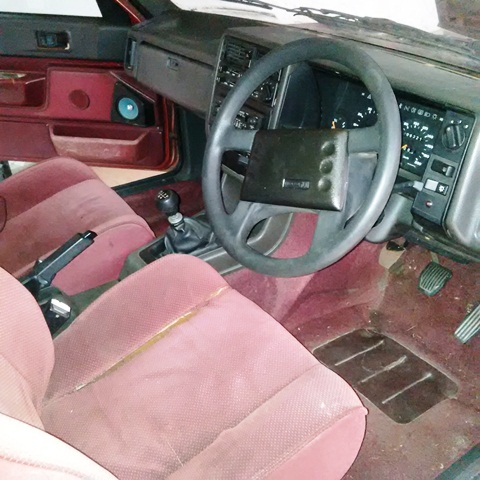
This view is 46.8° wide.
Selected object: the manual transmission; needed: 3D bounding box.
[{"bbox_3d":[-0.116,-0.055,1.225,0.130,0.160,0.090,-24,41,-34],"label":"manual transmission"}]

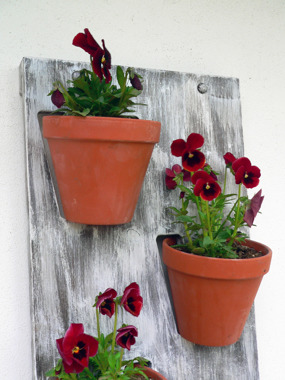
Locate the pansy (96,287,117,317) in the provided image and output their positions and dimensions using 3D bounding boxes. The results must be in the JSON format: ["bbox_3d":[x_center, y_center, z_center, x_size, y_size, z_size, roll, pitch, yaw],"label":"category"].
[{"bbox_3d":[-0.039,0.123,0.537,0.028,0.033,0.022,3,8,-43],"label":"pansy"}]

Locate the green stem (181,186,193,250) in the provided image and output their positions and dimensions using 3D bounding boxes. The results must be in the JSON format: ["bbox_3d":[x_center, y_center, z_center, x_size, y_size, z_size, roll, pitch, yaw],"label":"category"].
[{"bbox_3d":[0.054,0.035,0.605,0.007,0.077,0.006,-8,-3,0],"label":"green stem"}]

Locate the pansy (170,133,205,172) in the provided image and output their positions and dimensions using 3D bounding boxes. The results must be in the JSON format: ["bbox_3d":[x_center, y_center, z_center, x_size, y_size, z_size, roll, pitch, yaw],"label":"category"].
[{"bbox_3d":[0.056,-0.045,0.603,0.041,0.047,0.016,-11,-2,-11],"label":"pansy"}]

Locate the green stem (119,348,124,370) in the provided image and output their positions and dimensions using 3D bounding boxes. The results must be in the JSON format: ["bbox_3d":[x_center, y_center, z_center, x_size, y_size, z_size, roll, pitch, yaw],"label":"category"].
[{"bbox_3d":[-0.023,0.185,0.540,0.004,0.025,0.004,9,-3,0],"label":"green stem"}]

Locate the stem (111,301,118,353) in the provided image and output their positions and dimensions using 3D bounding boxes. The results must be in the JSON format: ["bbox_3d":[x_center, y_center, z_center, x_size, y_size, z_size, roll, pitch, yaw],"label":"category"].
[{"bbox_3d":[-0.031,0.150,0.540,0.004,0.056,0.004,5,-3,-6],"label":"stem"}]

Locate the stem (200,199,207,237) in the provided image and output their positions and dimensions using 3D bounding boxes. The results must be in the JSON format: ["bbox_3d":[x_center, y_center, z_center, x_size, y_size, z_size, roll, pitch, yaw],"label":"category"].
[{"bbox_3d":[0.075,0.034,0.611,0.005,0.048,0.005,-4,-3,-6],"label":"stem"}]

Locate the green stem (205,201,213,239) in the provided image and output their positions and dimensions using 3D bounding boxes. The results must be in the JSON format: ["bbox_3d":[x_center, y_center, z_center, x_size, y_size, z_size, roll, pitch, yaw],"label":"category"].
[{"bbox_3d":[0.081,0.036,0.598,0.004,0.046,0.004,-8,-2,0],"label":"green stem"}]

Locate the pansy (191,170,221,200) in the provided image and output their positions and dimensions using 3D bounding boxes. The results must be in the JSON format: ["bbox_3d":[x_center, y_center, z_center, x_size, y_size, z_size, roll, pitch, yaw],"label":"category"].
[{"bbox_3d":[0.077,-0.005,0.595,0.035,0.037,0.018,-12,0,-15],"label":"pansy"}]

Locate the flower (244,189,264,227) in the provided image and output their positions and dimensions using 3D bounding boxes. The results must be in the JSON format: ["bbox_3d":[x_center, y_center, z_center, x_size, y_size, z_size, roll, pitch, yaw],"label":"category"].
[{"bbox_3d":[0.140,0.022,0.616,0.018,0.046,0.038,24,0,-18],"label":"flower"}]

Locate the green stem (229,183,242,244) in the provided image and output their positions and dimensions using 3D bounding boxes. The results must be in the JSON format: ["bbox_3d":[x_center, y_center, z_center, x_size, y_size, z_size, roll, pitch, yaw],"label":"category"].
[{"bbox_3d":[0.116,0.031,0.618,0.007,0.075,0.006,11,-3,-6],"label":"green stem"}]

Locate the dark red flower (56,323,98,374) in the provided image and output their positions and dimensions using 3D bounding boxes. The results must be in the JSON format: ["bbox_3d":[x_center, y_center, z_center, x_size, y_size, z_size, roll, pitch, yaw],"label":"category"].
[{"bbox_3d":[-0.069,0.168,0.525,0.046,0.054,0.025,-8,3,-21],"label":"dark red flower"}]

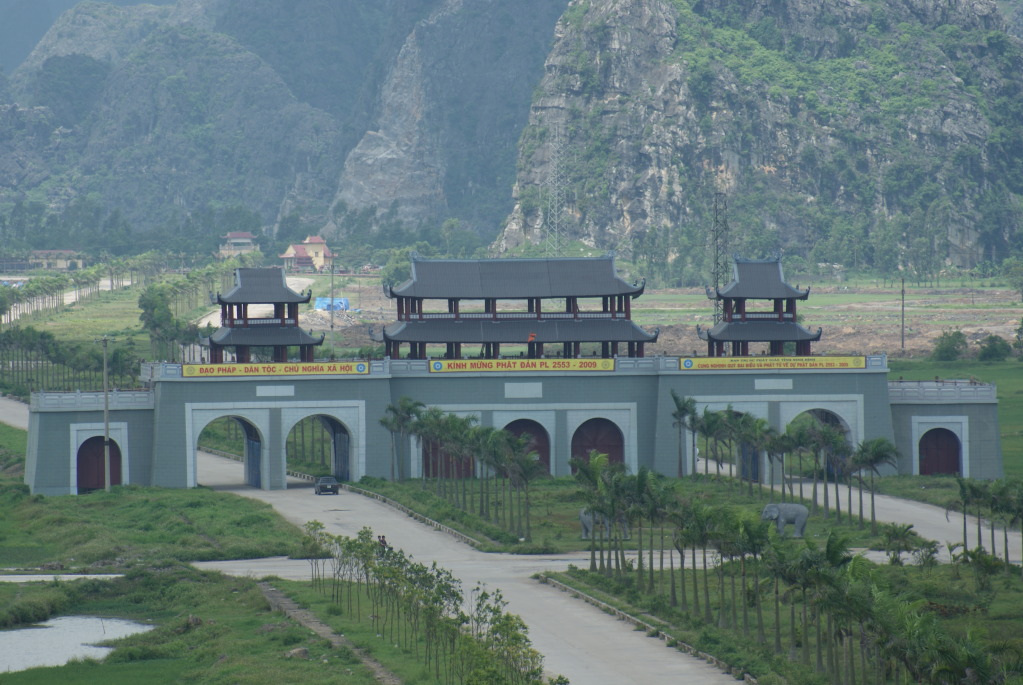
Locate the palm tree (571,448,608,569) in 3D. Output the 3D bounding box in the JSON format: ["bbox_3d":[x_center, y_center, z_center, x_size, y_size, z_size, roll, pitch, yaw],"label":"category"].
[{"bbox_3d":[5.103,10.941,583.591,2.460,7.940,2.460,-1,1,0],"label":"palm tree"}]

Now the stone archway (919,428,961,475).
[{"bbox_3d":[35.384,9.075,753.231,3.490,3.860,3.000,-1,1,-8],"label":"stone archway"}]

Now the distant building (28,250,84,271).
[{"bbox_3d":[-119.300,-21.369,2354.000,14.421,5.506,8.000,-1,1,-6],"label":"distant building"}]

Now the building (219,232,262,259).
[{"bbox_3d":[-74.353,-25.695,2450.000,11.480,8.750,8.000,-1,1,-2],"label":"building"}]

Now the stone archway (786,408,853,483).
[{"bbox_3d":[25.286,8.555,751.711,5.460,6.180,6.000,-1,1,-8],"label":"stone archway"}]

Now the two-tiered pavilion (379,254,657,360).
[{"bbox_3d":[0.327,-2.795,764.275,23.717,9.554,6.500,-1,1,-10],"label":"two-tiered pavilion"}]

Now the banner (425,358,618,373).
[{"bbox_3d":[0.911,1.971,760.095,15.994,1.145,0.100,-1,1,-10],"label":"banner"}]

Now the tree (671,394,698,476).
[{"bbox_3d":[14.339,7.689,745.000,2.240,7.400,2.300,-1,1,0],"label":"tree"}]

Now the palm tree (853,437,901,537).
[{"bbox_3d":[26.051,10.150,640.524,3.600,7.000,3.600,-1,1,0],"label":"palm tree"}]

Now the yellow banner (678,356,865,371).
[{"bbox_3d":[21.700,1.753,748.026,15.780,0.980,0.100,-1,1,-8],"label":"yellow banner"}]

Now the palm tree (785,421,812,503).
[{"bbox_3d":[22.492,9.662,701.177,2.400,7.118,2.400,0,1,0],"label":"palm tree"}]

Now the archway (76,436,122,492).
[{"bbox_3d":[-34.736,10.268,754.458,3.812,4.837,1.500,-1,1,-10],"label":"archway"}]

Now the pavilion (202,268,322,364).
[{"bbox_3d":[-20.758,-2.103,754.000,9.700,8.580,7.200,-1,1,-6],"label":"pavilion"}]

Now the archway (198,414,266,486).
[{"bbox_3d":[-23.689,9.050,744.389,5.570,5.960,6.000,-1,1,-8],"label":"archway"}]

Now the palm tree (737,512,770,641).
[{"bbox_3d":[13.393,12.979,495.000,1.930,7.180,2.100,-1,1,0],"label":"palm tree"}]

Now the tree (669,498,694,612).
[{"bbox_3d":[10.303,12.879,543.208,2.100,6.847,2.100,0,1,0],"label":"tree"}]

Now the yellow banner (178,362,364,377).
[{"bbox_3d":[-19.845,2.290,756.437,15.976,1.156,0.100,-1,1,-10],"label":"yellow banner"}]

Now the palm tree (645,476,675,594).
[{"bbox_3d":[9.074,11.822,551.756,2.200,7.270,2.200,-1,1,0],"label":"palm tree"}]

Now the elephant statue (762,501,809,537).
[{"bbox_3d":[19.362,12.580,636.074,3.370,2.450,1.400,-1,1,-8],"label":"elephant statue"}]

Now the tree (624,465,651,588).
[{"bbox_3d":[7.874,11.495,562.877,2.200,7.540,2.200,-1,1,0],"label":"tree"}]

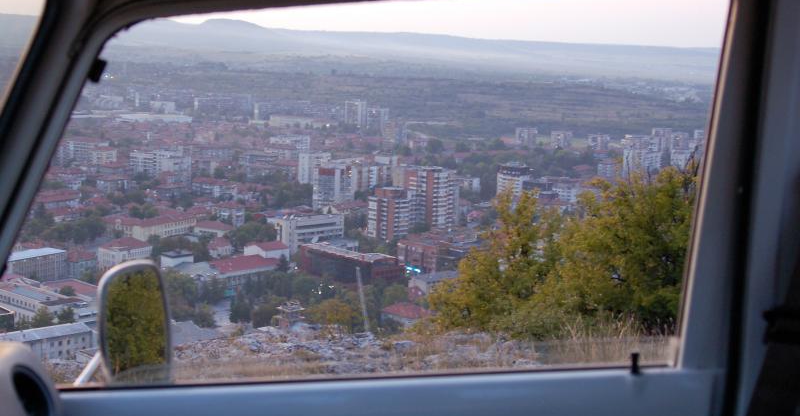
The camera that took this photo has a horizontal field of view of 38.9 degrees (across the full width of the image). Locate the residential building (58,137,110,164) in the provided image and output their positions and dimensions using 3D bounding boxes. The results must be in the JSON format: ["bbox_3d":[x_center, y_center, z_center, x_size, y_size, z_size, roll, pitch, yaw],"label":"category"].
[{"bbox_3d":[-256.550,-44.850,915.000,40.000,22.000,14.000,-1,9,-22],"label":"residential building"}]

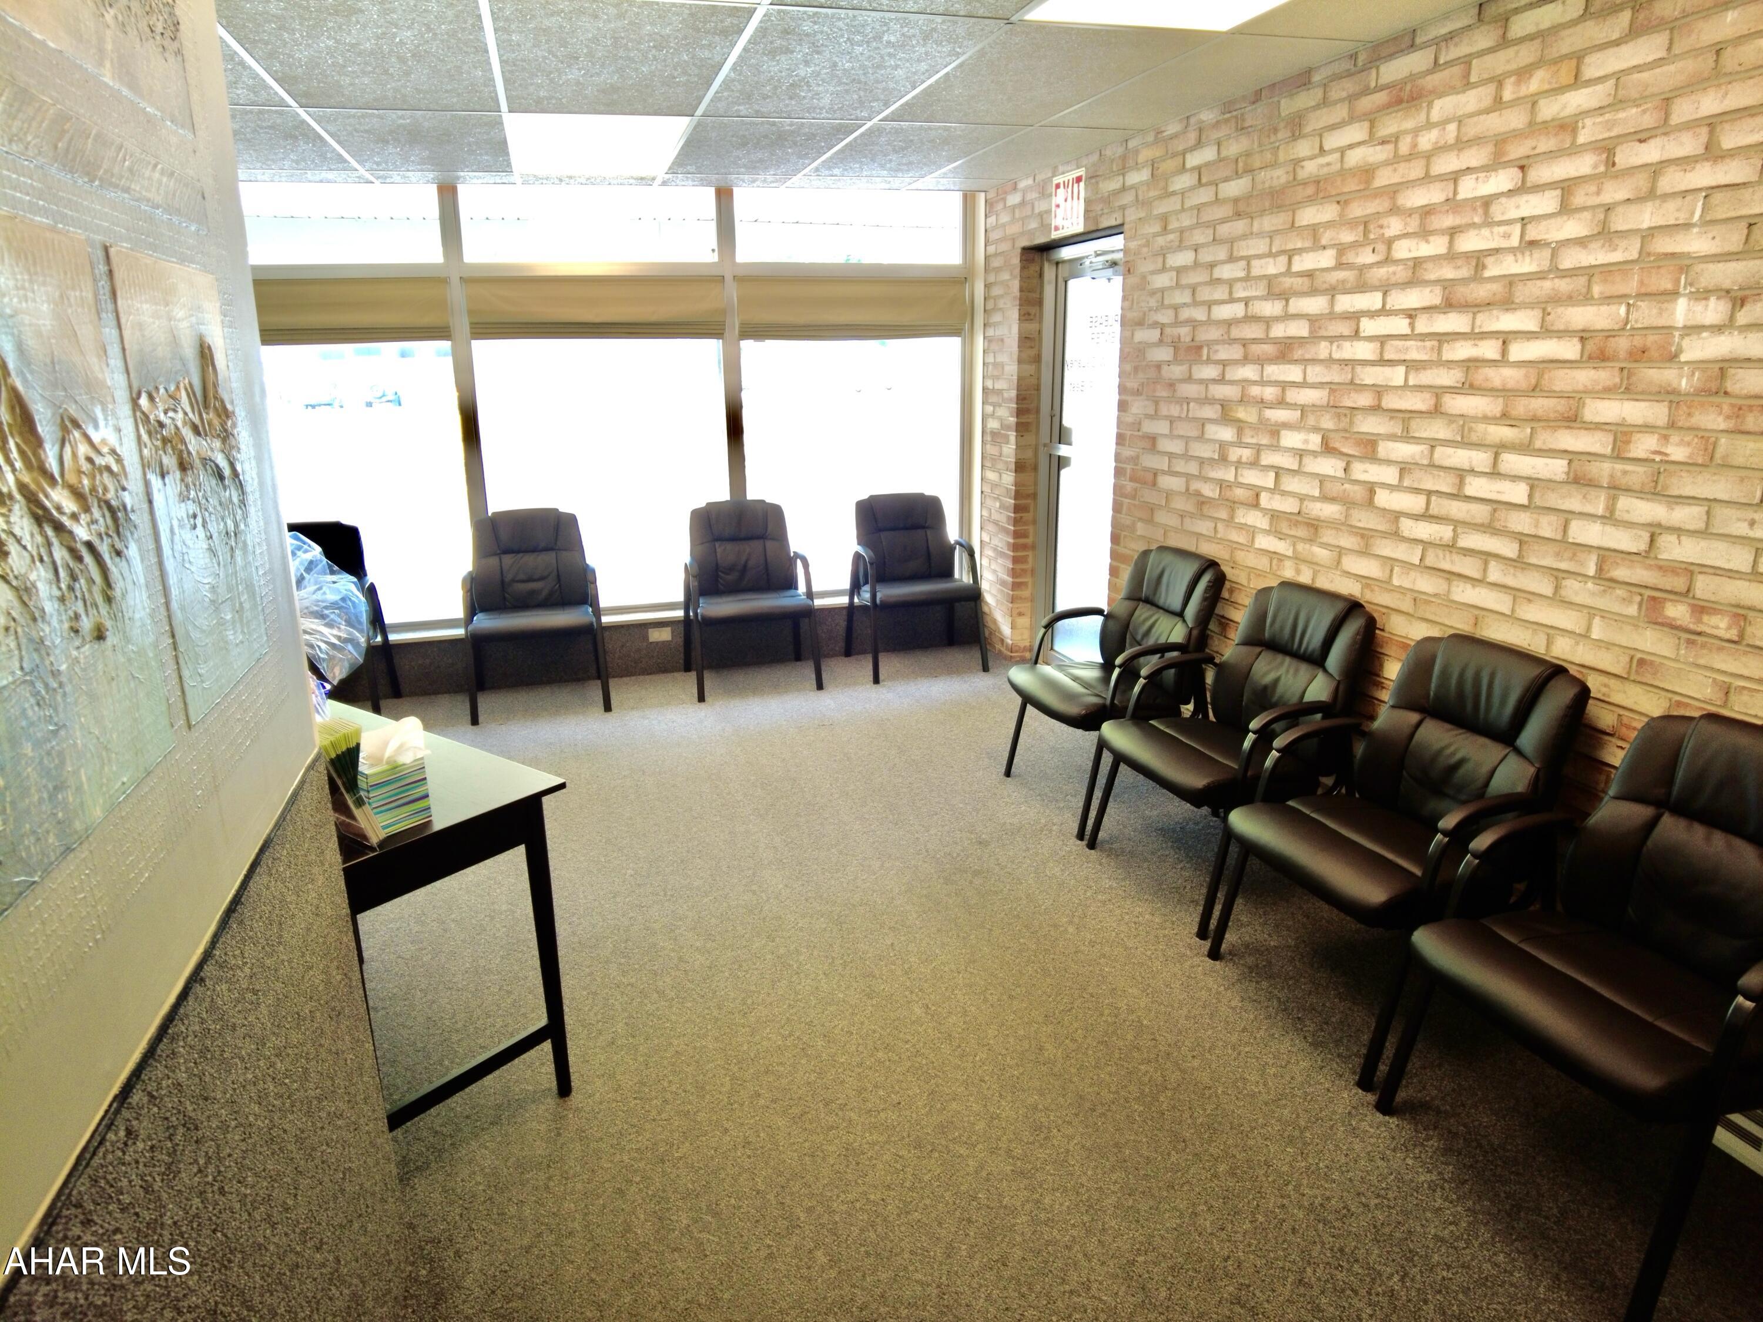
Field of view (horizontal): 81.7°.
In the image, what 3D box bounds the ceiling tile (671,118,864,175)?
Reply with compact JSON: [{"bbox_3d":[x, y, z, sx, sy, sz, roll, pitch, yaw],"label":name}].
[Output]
[{"bbox_3d":[-0.495,-2.027,4.034,0.610,0.020,1.197,-7,18,-16],"label":"ceiling tile"}]

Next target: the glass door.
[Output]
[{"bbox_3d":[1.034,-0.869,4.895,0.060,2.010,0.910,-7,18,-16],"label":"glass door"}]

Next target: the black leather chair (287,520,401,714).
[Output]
[{"bbox_3d":[-2.688,-0.139,4.765,0.620,0.910,0.600,-7,18,-16],"label":"black leather chair"}]

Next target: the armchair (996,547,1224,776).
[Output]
[{"bbox_3d":[0.850,0.059,3.762,0.620,0.950,0.635,-7,18,-17],"label":"armchair"}]

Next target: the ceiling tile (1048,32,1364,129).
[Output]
[{"bbox_3d":[0.944,-1.831,3.259,0.458,0.020,1.197,-7,18,-16],"label":"ceiling tile"}]

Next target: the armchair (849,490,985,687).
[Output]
[{"bbox_3d":[0.173,-0.424,5.403,0.620,0.910,0.600,-6,18,-15],"label":"armchair"}]

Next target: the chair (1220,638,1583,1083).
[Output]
[{"bbox_3d":[1.266,0.433,2.521,0.610,0.910,0.610,-6,18,-15],"label":"chair"}]

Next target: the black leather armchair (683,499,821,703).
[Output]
[{"bbox_3d":[-0.686,-0.336,5.204,0.620,0.910,0.600,-6,18,-14],"label":"black leather armchair"}]

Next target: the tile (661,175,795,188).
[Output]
[{"bbox_3d":[-0.716,-2.233,4.724,0.610,0.020,0.322,-7,18,-16],"label":"tile"}]

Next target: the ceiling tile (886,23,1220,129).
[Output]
[{"bbox_3d":[0.429,-1.775,3.133,0.605,0.020,1.210,-7,18,-16],"label":"ceiling tile"}]

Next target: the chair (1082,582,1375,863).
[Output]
[{"bbox_3d":[1.061,0.241,3.153,0.620,0.950,0.635,-7,18,-18],"label":"chair"}]

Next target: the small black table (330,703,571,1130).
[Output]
[{"bbox_3d":[-1.324,0.601,2.503,1.200,0.762,0.540,12,21,36],"label":"small black table"}]

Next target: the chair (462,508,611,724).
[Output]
[{"bbox_3d":[-1.706,-0.240,4.950,0.635,0.950,0.610,-6,18,-13],"label":"chair"}]

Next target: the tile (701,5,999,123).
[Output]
[{"bbox_3d":[-0.155,-1.709,2.966,0.605,0.020,1.210,-7,18,-16],"label":"tile"}]

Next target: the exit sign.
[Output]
[{"bbox_3d":[0.802,-1.986,4.430,0.020,0.250,0.300,-7,18,-16],"label":"exit sign"}]

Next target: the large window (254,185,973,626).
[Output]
[{"bbox_3d":[-1.317,-1.257,5.106,3.750,2.050,0.100,-6,18,-14],"label":"large window"}]

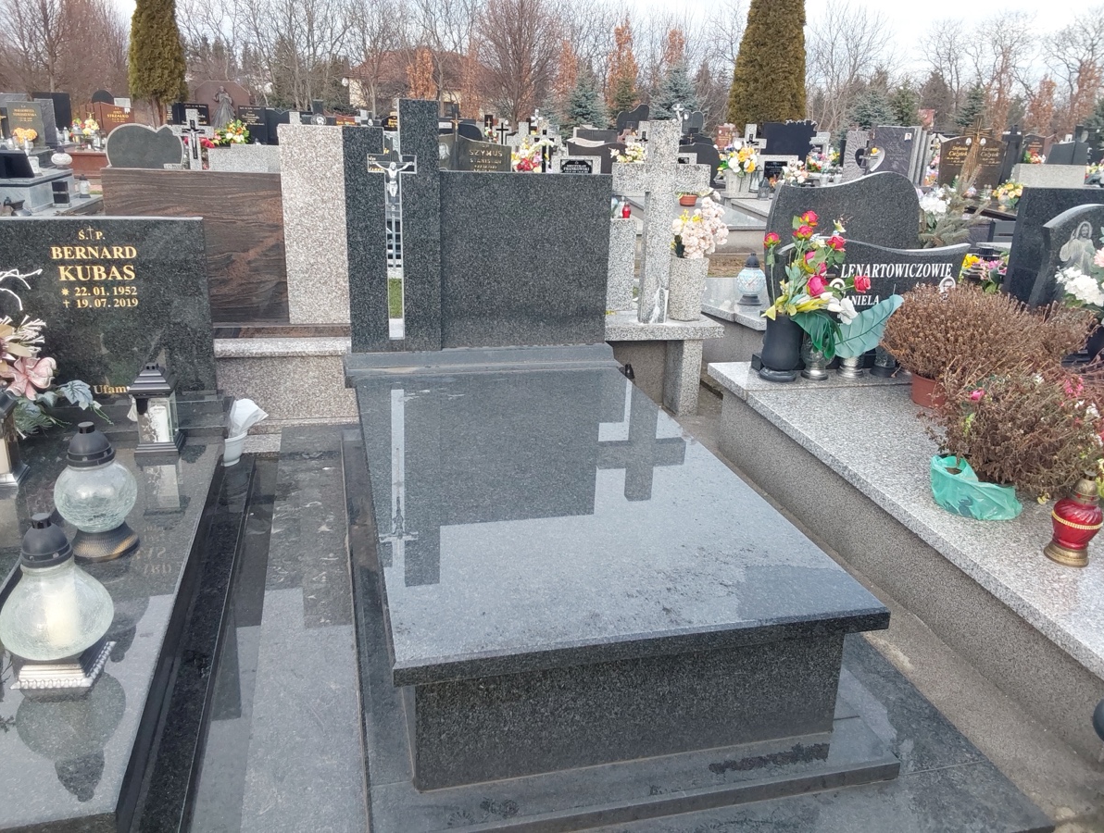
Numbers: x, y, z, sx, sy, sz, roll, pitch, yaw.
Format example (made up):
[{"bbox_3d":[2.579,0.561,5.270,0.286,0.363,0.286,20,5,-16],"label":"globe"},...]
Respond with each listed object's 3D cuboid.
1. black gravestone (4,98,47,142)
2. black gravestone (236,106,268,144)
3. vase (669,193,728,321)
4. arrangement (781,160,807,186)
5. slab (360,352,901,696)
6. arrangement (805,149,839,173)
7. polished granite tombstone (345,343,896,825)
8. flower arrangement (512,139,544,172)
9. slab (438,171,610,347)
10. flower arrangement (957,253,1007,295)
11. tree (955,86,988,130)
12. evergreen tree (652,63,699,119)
[{"bbox_3d":[-8.494,-4.729,14.509,0.660,0.780,0.200,-3,18,-14],"label":"black gravestone"},{"bbox_3d":[-5.753,-5.567,17.374,0.510,0.820,0.090,-1,19,-9],"label":"black gravestone"},{"bbox_3d":[0.699,-0.774,4.367,0.286,0.601,0.258,-3,20,-13],"label":"vase"},{"bbox_3d":[2.775,-2.785,10.300,0.315,0.308,0.280,-3,20,-13],"label":"arrangement"},{"bbox_3d":[-0.016,0.141,2.607,1.020,0.051,1.877,-3,20,-14],"label":"slab"},{"bbox_3d":[3.454,-3.270,11.500,0.461,0.308,0.330,-3,20,-13],"label":"arrangement"},{"bbox_3d":[-0.018,0.290,2.811,1.165,0.430,2.079,-3,20,-13],"label":"polished granite tombstone"},{"bbox_3d":[-0.261,-2.678,9.518,0.360,0.480,0.320,-3,18,-14],"label":"flower arrangement"},{"bbox_3d":[-0.110,-0.614,3.555,0.674,0.679,0.080,-3,18,-14],"label":"slab"},{"bbox_3d":[2.822,-0.933,5.900,0.290,0.300,0.280,-3,20,-13],"label":"flower arrangement"},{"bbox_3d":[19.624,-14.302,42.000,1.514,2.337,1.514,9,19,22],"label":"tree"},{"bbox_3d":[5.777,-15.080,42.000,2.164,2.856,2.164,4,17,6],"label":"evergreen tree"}]

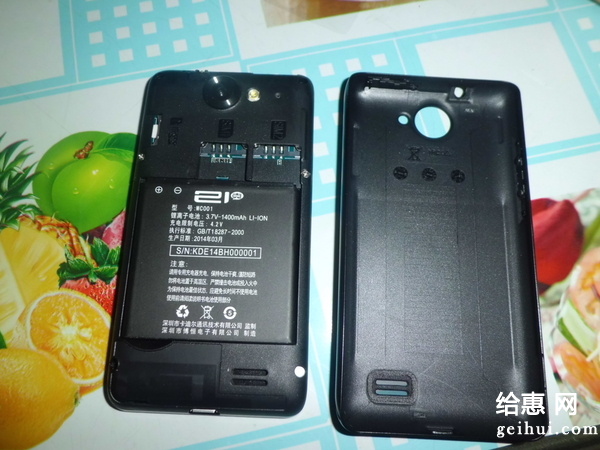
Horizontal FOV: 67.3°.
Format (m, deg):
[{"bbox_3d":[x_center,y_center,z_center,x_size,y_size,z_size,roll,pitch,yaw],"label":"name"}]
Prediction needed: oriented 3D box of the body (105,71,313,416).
[{"bbox_3d":[-0.027,0.001,0.148,0.060,0.009,0.115,2,75,0],"label":"body"}]

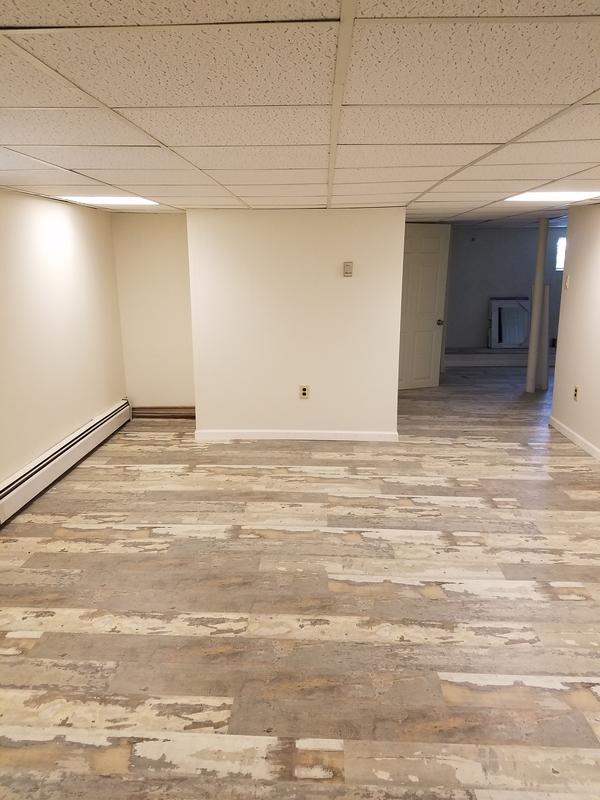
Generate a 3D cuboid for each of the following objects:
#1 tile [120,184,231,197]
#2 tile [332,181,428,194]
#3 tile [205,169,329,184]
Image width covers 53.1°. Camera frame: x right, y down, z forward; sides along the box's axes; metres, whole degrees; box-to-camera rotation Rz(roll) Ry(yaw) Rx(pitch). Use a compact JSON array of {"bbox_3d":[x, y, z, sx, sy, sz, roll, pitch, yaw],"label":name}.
[{"bbox_3d":[-0.731,-1.287,3.682,0.600,0.018,0.600,0,13,2],"label":"tile"},{"bbox_3d":[0.488,-1.284,3.634,0.600,0.018,0.600,0,13,2],"label":"tile"},{"bbox_3d":[-0.148,-1.144,3.064,0.605,0.018,0.605,0,13,2],"label":"tile"}]

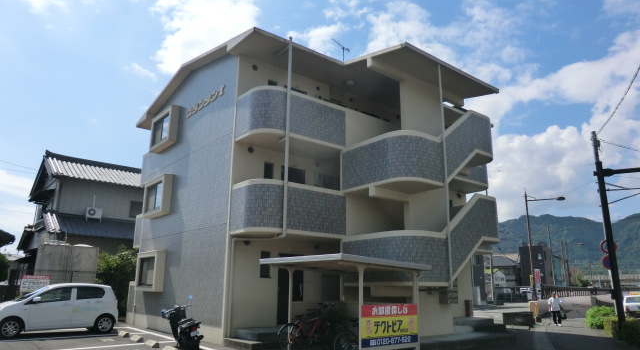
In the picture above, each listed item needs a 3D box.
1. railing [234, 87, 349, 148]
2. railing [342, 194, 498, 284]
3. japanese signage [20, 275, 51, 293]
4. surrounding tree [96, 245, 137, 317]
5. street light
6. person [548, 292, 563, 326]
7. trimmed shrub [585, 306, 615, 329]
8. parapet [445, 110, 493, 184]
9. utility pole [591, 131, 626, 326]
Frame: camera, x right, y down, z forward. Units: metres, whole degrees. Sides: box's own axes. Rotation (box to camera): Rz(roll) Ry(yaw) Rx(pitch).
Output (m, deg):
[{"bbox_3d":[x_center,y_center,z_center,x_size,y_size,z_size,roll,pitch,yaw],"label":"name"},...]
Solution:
[{"bbox_3d":[-0.817,-1.533,13.207,2.895,1.356,1.508,11,-17,-38],"label":"railing"},{"bbox_3d":[3.056,1.931,13.265,3.800,2.700,2.800,12,-18,-38],"label":"railing"},{"bbox_3d":[-10.597,4.078,16.547,0.900,0.620,0.050,12,-18,-38],"label":"japanese signage"},{"bbox_3d":[-8.760,4.664,19.280,1.900,3.100,1.800,12,-18,-38],"label":"surrounding tree"},{"bbox_3d":[14.708,4.839,28.485,2.350,7.841,0.350,-5,-14,24],"label":"street light"},{"bbox_3d":[11.508,6.561,21.812,0.500,1.620,0.360,-6,-15,26],"label":"person"},{"bbox_3d":[11.596,5.870,18.480,1.000,0.920,1.000,-7,-15,30],"label":"trimmed shrub"},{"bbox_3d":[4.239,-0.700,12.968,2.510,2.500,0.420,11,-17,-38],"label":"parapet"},{"bbox_3d":[11.484,2.124,17.729,0.330,8.122,0.330,11,-17,-38],"label":"utility pole"}]

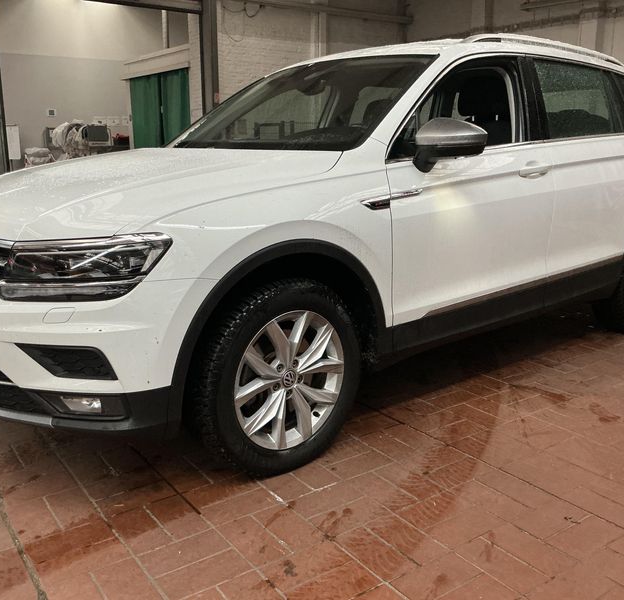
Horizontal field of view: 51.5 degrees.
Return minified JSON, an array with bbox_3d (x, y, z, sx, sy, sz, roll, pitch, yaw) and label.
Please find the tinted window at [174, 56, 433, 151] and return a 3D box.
[{"bbox_3d":[-0.135,-0.907,3.102,0.870,0.120,1.390,-45,34,-24],"label":"tinted window"}]

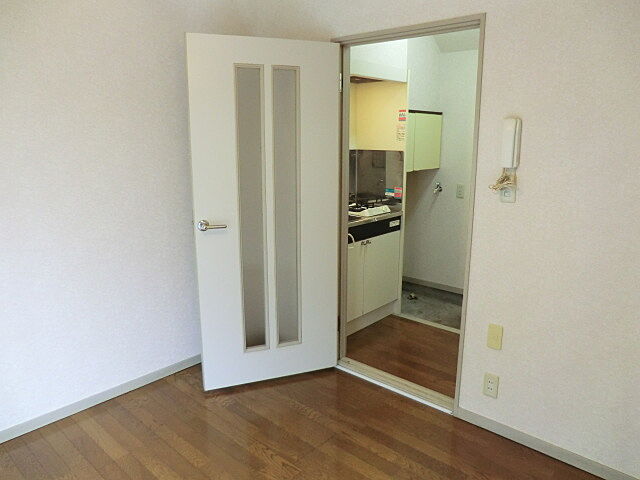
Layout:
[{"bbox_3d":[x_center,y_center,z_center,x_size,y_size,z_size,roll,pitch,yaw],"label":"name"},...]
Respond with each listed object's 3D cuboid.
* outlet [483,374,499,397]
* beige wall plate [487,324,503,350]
[{"bbox_3d":[0.845,0.720,2.192,0.069,0.120,0.010,10,15,40],"label":"outlet"},{"bbox_3d":[0.881,0.488,2.226,0.070,0.120,0.010,10,15,40],"label":"beige wall plate"}]

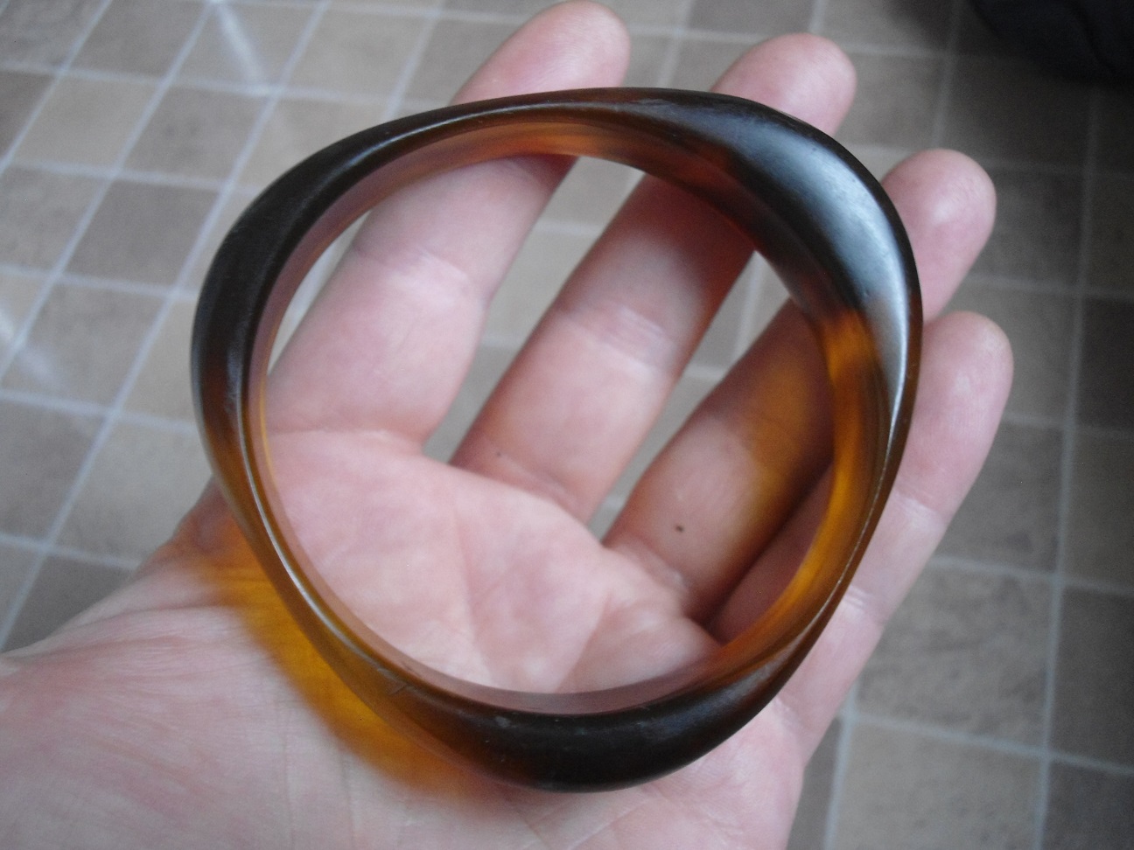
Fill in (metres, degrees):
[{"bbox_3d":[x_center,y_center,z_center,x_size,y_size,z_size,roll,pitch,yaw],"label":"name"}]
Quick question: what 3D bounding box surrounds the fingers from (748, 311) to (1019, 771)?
[{"bbox_3d":[0.042,0.013,0.165,0.018,0.019,0.062,32,80,4],"label":"fingers"}]

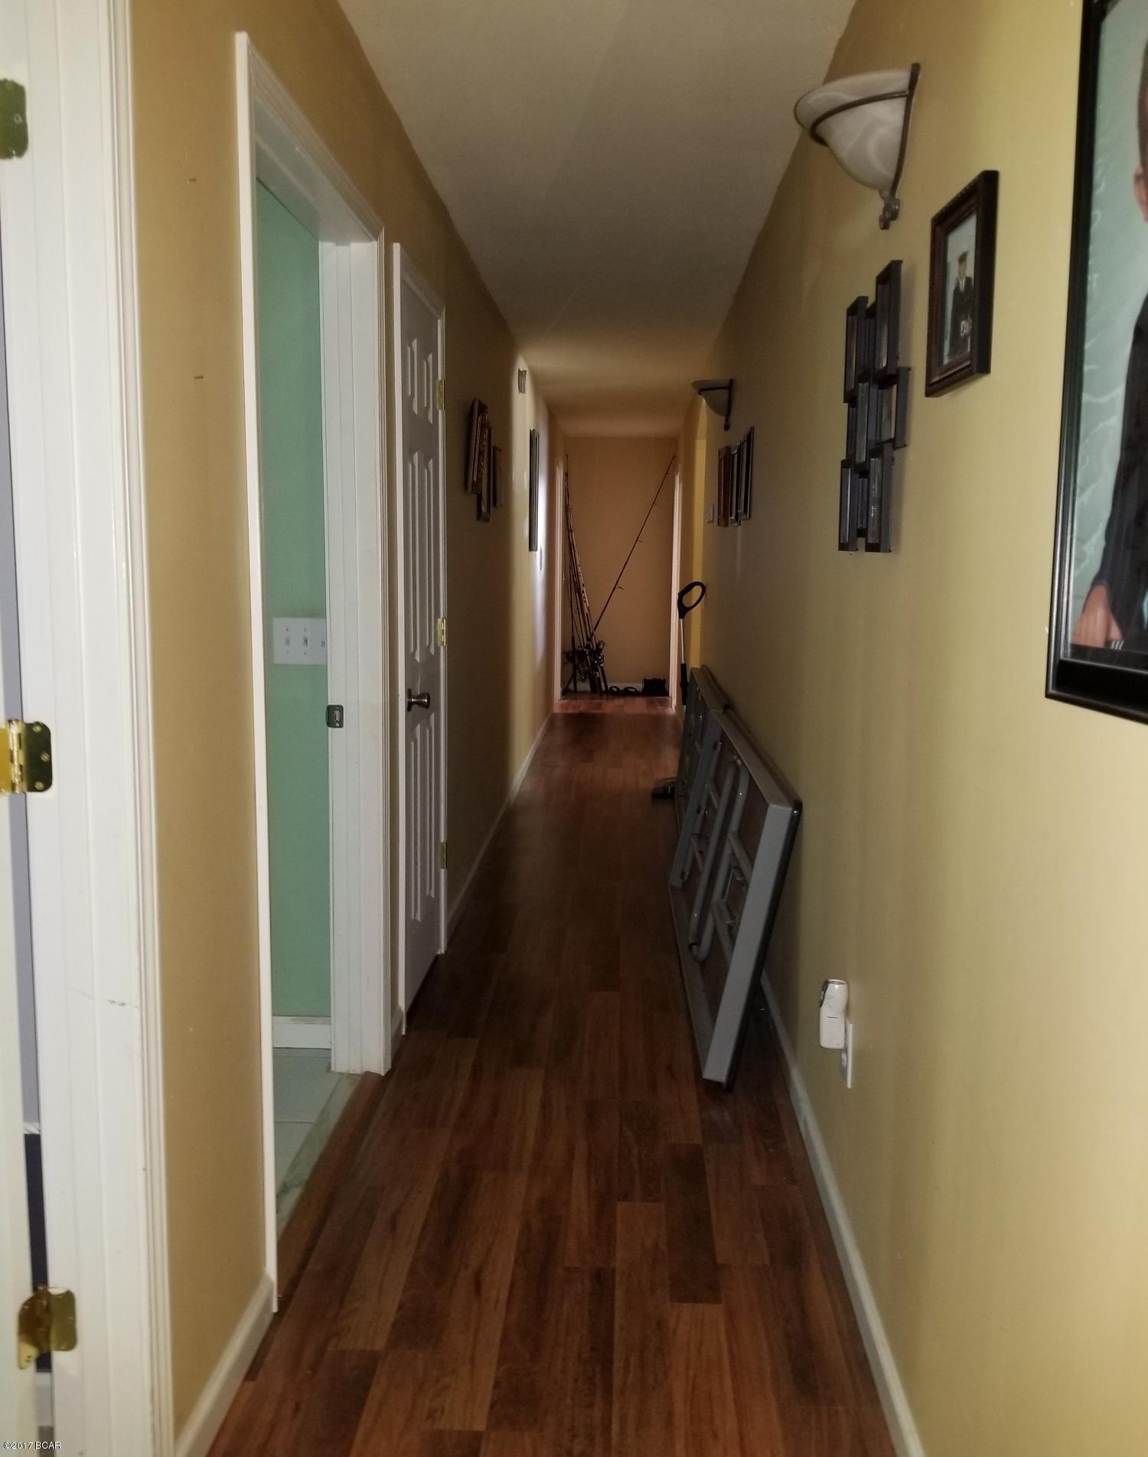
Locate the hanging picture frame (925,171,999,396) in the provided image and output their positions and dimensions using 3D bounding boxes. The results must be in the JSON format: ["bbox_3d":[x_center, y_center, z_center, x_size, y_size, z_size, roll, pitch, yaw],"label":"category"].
[{"bbox_3d":[0.508,-0.573,1.513,0.021,0.243,0.223,1,8,2],"label":"hanging picture frame"}]

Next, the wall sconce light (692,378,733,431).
[{"bbox_3d":[0.601,-1.407,5.072,0.178,0.215,0.310,1,8,2],"label":"wall sconce light"}]

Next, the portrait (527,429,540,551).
[{"bbox_3d":[-0.251,-1.502,7.324,0.023,0.745,0.490,1,8,2],"label":"portrait"}]

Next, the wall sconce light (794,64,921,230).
[{"bbox_3d":[0.455,-0.944,1.924,0.178,0.215,0.310,1,8,2],"label":"wall sconce light"}]

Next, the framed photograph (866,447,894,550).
[{"bbox_3d":[0.526,-0.393,1.983,0.017,0.177,0.128,1,8,2],"label":"framed photograph"}]

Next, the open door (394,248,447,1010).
[{"bbox_3d":[-0.468,-0.226,3.439,0.048,2.060,0.660,1,8,2],"label":"open door"}]

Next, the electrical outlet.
[{"bbox_3d":[0.519,0.612,2.197,0.009,0.122,0.072,1,8,2],"label":"electrical outlet"}]

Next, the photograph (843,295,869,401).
[{"bbox_3d":[0.543,-0.725,2.219,0.017,0.182,0.123,1,8,2],"label":"photograph"}]

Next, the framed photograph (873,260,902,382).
[{"bbox_3d":[0.531,-0.686,1.956,0.017,0.178,0.122,1,8,2],"label":"framed photograph"}]

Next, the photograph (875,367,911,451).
[{"bbox_3d":[0.524,-0.519,1.895,0.019,0.122,0.145,1,8,2],"label":"photograph"}]

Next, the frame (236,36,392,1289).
[{"bbox_3d":[-0.562,-0.082,2.381,0.147,2.100,0.985,1,8,2],"label":"frame"}]

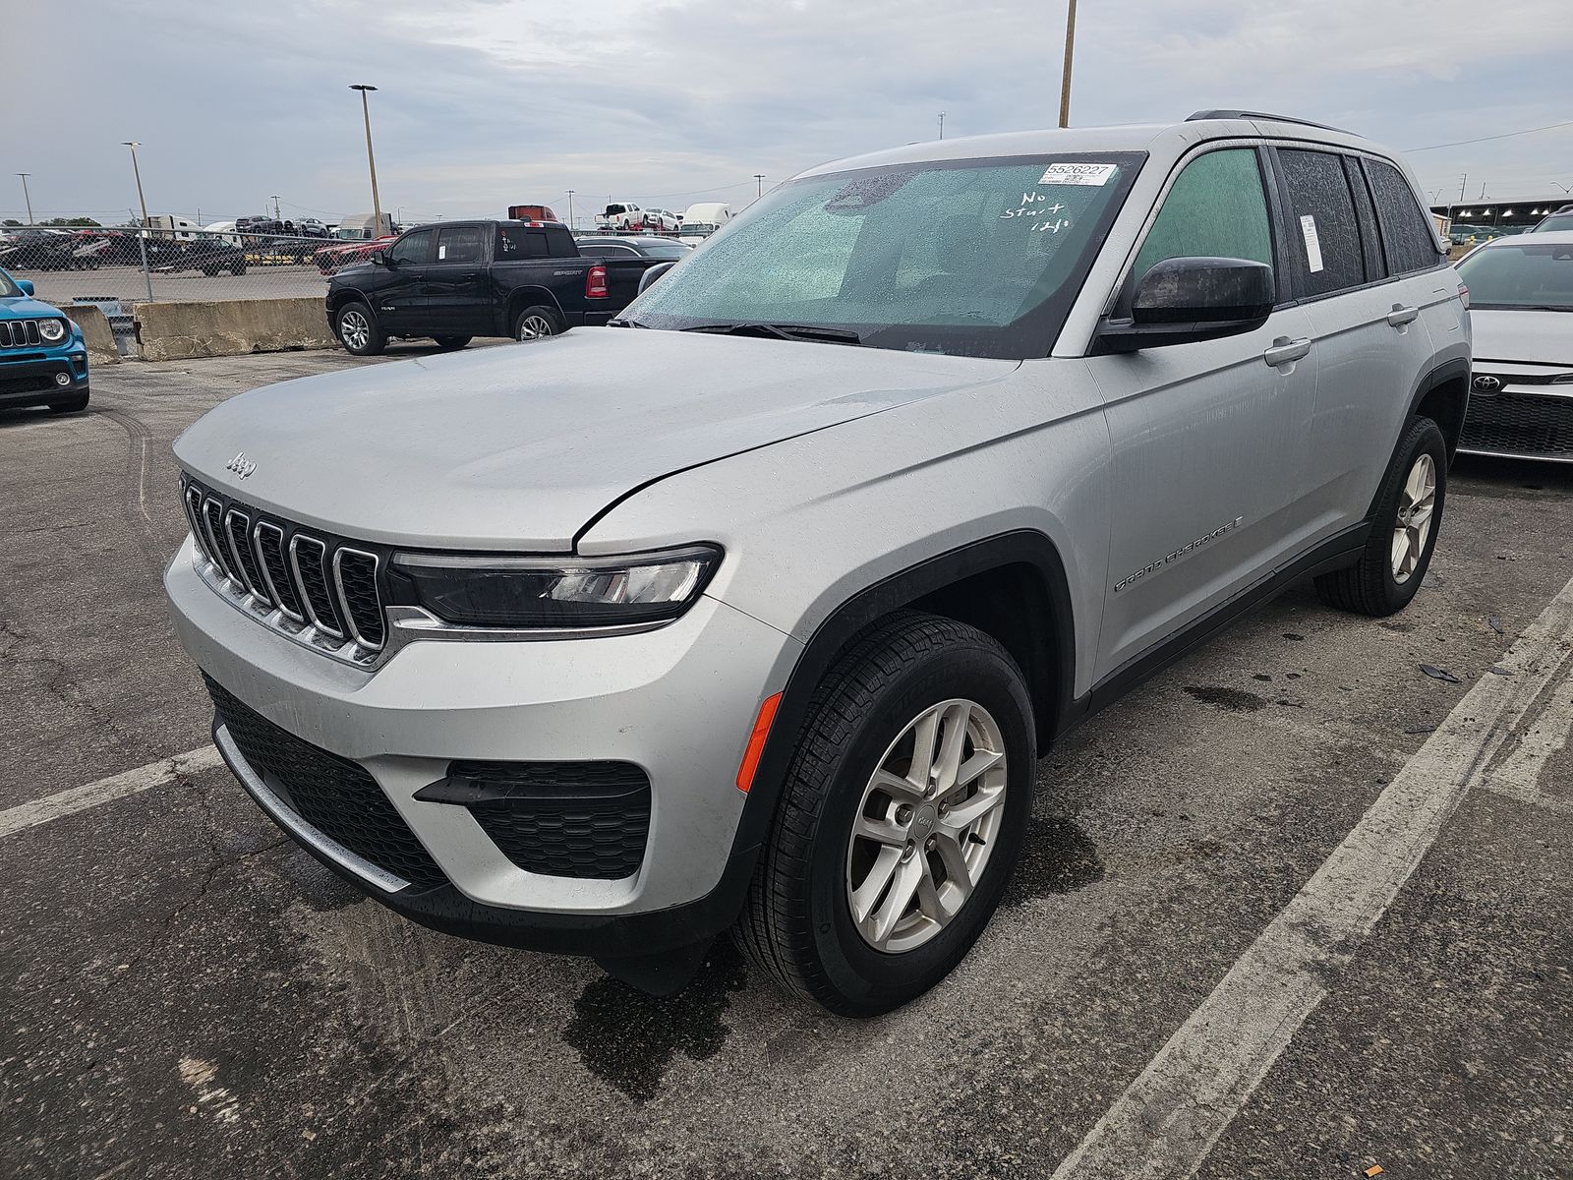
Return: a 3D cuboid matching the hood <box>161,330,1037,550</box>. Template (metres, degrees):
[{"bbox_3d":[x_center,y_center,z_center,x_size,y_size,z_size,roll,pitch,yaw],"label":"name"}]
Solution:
[{"bbox_3d":[-0.505,-0.416,2.309,1.500,0.280,1.410,16,25,42],"label":"hood"}]

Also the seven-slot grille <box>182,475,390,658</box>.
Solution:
[{"bbox_3d":[-0.969,-0.057,1.930,0.110,0.215,0.960,-19,25,-42],"label":"seven-slot grille"}]

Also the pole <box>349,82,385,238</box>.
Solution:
[{"bbox_3d":[-27.217,-26.756,68.640,2.000,11.460,0.500,-7,19,-19],"label":"pole"}]

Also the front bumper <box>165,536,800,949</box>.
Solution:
[{"bbox_3d":[-0.840,0.190,2.143,1.950,0.660,0.540,16,25,42],"label":"front bumper"}]

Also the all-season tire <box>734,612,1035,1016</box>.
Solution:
[{"bbox_3d":[0.189,0.413,2.047,0.270,0.760,0.760,16,25,42],"label":"all-season tire"}]

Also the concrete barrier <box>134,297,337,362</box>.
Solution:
[{"bbox_3d":[-8.437,-4.212,16.688,0.580,0.810,3.400,16,25,42],"label":"concrete barrier"}]

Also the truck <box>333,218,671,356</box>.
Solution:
[{"bbox_3d":[-4.287,-4.424,15.324,5.920,1.970,2.100,10,21,29],"label":"truck"}]

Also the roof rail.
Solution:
[{"bbox_3d":[1.663,-1.483,3.409,0.060,0.080,1.580,16,25,42],"label":"roof rail"}]

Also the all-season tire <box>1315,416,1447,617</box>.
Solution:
[{"bbox_3d":[2.291,-0.298,4.022,0.775,0.775,0.270,-19,25,-42],"label":"all-season tire"}]

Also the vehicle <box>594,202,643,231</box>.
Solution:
[{"bbox_3d":[-12.000,-27.600,77.000,1.950,1.880,5.600,4,25,17],"label":"vehicle"}]

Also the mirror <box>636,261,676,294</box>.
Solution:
[{"bbox_3d":[-0.422,-1.006,3.592,0.200,0.210,0.275,-19,25,-42],"label":"mirror"}]

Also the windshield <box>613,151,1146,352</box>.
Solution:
[{"bbox_3d":[0.182,-0.923,2.875,1.520,0.170,0.890,16,56,43],"label":"windshield"}]

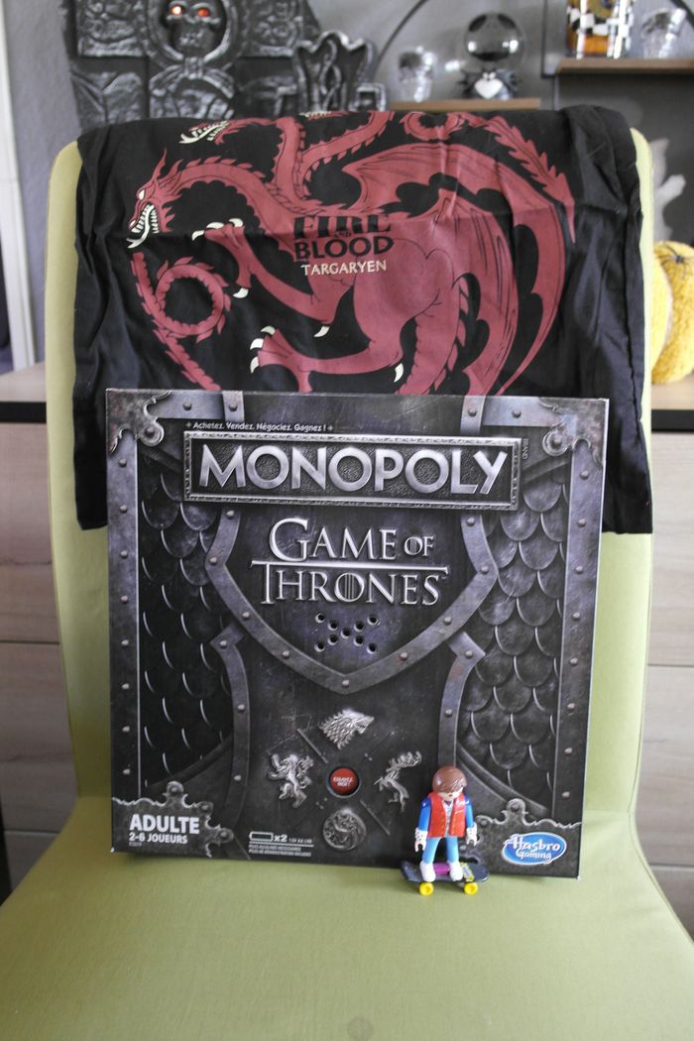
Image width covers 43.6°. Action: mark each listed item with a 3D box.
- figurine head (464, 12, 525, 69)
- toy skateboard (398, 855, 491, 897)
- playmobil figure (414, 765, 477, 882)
[{"bbox_3d":[0.217,-0.709,1.280,0.089,0.079,0.087,3,15,12],"label":"figurine head"},{"bbox_3d":[0.062,0.222,0.541,0.054,0.014,0.019,-1,14,-3],"label":"toy skateboard"},{"bbox_3d":[0.061,0.182,0.534,0.036,0.072,0.021,-2,14,-7],"label":"playmobil figure"}]

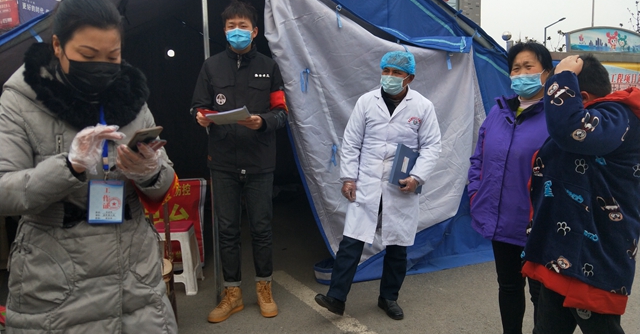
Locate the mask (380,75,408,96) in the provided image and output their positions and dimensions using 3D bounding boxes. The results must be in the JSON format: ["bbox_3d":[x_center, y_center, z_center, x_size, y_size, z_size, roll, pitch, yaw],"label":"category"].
[{"bbox_3d":[0.420,-0.466,2.660,0.140,0.115,0.090,6,10,43],"label":"mask"}]

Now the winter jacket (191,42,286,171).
[{"bbox_3d":[-0.451,-0.316,2.560,0.530,0.720,0.380,0,7,2],"label":"winter jacket"}]

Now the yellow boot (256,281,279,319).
[{"bbox_3d":[-0.315,0.788,2.750,0.110,0.160,0.275,-3,7,-15],"label":"yellow boot"}]

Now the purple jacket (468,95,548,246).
[{"bbox_3d":[0.879,0.016,2.110,0.330,0.680,0.470,-7,10,-43],"label":"purple jacket"}]

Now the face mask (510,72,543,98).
[{"bbox_3d":[0.885,-0.353,1.990,0.140,0.115,0.090,6,10,44],"label":"face mask"}]

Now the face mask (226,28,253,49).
[{"bbox_3d":[-0.438,-0.695,2.500,0.140,0.120,0.090,-1,7,-4],"label":"face mask"}]

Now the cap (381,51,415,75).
[{"bbox_3d":[0.465,-0.611,2.740,0.200,0.150,0.230,6,9,42],"label":"cap"}]

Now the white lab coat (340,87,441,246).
[{"bbox_3d":[0.426,0.003,2.790,0.580,0.950,0.370,2,8,24],"label":"white lab coat"}]

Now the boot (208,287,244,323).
[{"bbox_3d":[-0.564,0.818,2.730,0.275,0.160,0.110,-8,10,-44],"label":"boot"}]

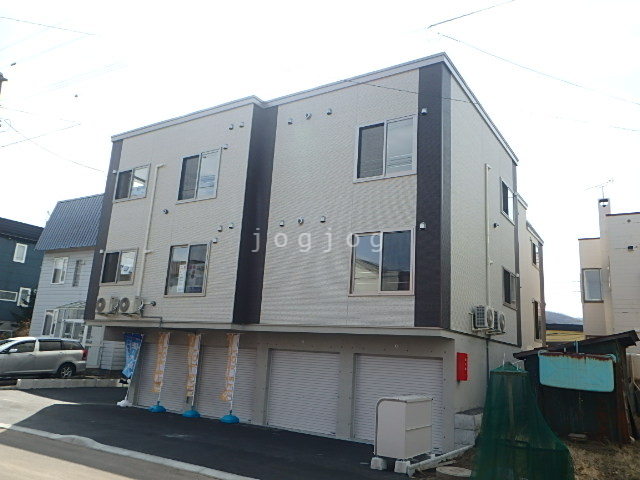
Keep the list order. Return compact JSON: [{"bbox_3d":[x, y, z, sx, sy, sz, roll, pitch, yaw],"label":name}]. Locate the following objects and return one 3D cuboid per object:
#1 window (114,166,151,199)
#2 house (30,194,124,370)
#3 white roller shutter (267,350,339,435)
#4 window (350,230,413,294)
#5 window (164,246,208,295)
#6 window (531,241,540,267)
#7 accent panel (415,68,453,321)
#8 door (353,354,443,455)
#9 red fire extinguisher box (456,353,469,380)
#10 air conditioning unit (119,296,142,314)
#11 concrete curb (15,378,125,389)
[{"bbox_3d":[-6.442,-1.933,17.727,1.744,1.170,0.100,-5,-15,33],"label":"window"},{"bbox_3d":[-10.346,2.382,28.633,9.200,9.450,7.500,-5,-15,33],"label":"house"},{"bbox_3d":[-0.452,4.043,13.962,2.300,2.040,0.080,-5,-15,33],"label":"white roller shutter"},{"bbox_3d":[1.418,0.532,11.989,1.640,1.520,0.120,-5,-15,33],"label":"window"},{"bbox_3d":[-3.899,0.895,15.268,1.714,1.573,0.100,-5,-15,33],"label":"window"},{"bbox_3d":[10.673,0.854,25.582,0.100,1.158,1.830,-5,-15,33],"label":"window"},{"bbox_3d":[2.710,-1.143,12.302,0.620,6.420,0.570,-5,-15,33],"label":"accent panel"},{"bbox_3d":[1.875,3.843,12.444,2.322,2.024,0.100,-5,-15,33],"label":"door"},{"bbox_3d":[3.235,2.876,11.707,0.170,0.610,0.280,-5,-15,33],"label":"red fire extinguisher box"},{"bbox_3d":[-5.817,2.035,15.927,0.767,0.518,0.290,-5,-15,33],"label":"air conditioning unit"},{"bbox_3d":[-9.206,5.359,19.307,0.170,0.317,4.171,-5,-15,33],"label":"concrete curb"}]

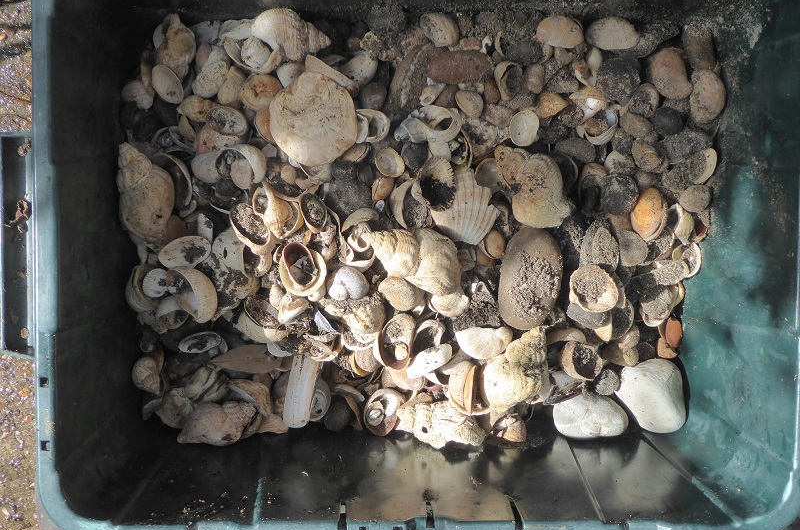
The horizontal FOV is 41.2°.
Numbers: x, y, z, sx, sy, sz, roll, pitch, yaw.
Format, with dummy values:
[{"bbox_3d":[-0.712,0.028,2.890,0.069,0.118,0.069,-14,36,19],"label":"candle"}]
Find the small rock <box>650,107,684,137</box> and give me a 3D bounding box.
[{"bbox_3d":[0.220,-0.118,0.874,0.028,0.021,0.023,20,95,-4],"label":"small rock"}]

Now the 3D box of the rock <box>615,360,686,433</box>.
[{"bbox_3d":[0.216,0.109,0.895,0.053,0.036,0.069,-37,95,2],"label":"rock"}]

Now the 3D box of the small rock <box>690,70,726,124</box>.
[{"bbox_3d":[0.252,-0.137,0.868,0.029,0.022,0.044,5,95,-2],"label":"small rock"}]

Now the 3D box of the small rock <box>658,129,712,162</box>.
[{"bbox_3d":[0.235,-0.099,0.876,0.045,0.019,0.023,-18,97,-1],"label":"small rock"}]

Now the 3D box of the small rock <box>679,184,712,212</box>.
[{"bbox_3d":[0.244,-0.056,0.875,0.026,0.019,0.021,15,94,-3],"label":"small rock"}]

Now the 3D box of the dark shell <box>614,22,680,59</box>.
[{"bbox_3d":[0.202,-0.183,0.868,0.056,0.021,0.022,-24,97,0],"label":"dark shell"}]

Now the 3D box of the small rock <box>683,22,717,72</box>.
[{"bbox_3d":[0.271,-0.197,0.962,0.027,0.025,0.050,-8,93,-1],"label":"small rock"}]

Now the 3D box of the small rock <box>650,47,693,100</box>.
[{"bbox_3d":[0.220,-0.155,0.868,0.030,0.023,0.043,-18,95,0],"label":"small rock"}]

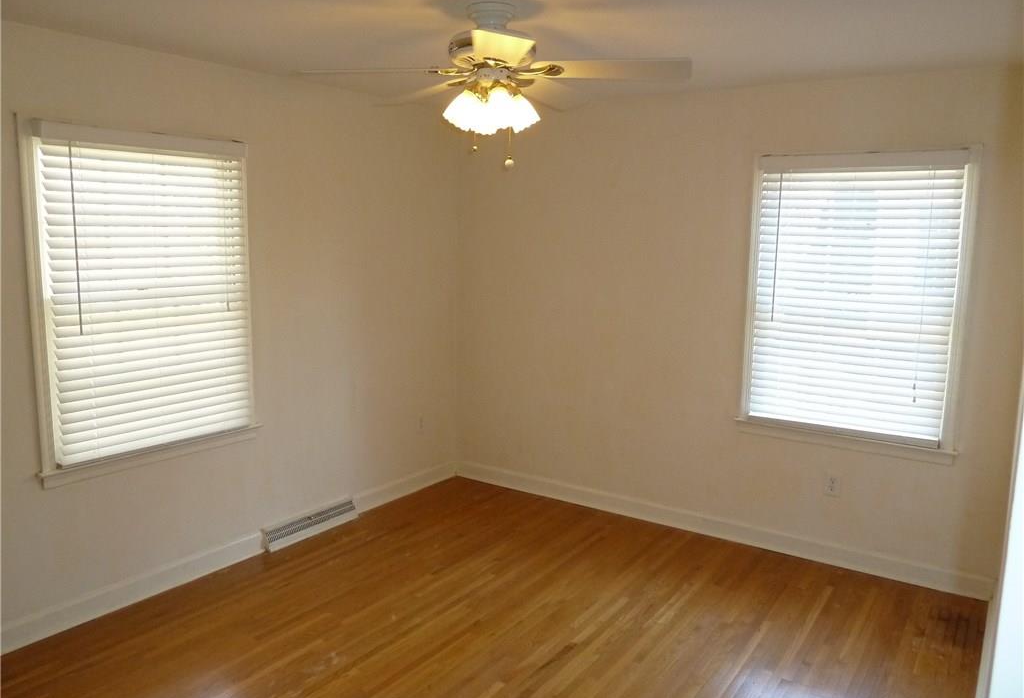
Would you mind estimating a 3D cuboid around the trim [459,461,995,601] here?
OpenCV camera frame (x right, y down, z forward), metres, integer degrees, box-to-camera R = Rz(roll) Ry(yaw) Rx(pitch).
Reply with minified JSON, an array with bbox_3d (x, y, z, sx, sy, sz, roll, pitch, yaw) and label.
[{"bbox_3d":[0.929,0.972,4.284,3.123,0.124,0.020,6,10,34],"label":"trim"}]

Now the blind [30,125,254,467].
[{"bbox_3d":[-1.552,-0.238,3.220,0.080,1.330,0.927,6,10,34],"label":"blind"}]

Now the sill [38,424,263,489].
[{"bbox_3d":[-1.549,0.463,3.301,0.065,0.074,1.006,6,10,34],"label":"sill"}]

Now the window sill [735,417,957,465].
[{"bbox_3d":[1.634,0.460,3.711,1.021,0.074,0.065,6,10,34],"label":"window sill"}]

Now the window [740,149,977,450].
[{"bbox_3d":[1.643,-0.256,3.632,0.916,1.378,0.070,6,10,34],"label":"window"}]

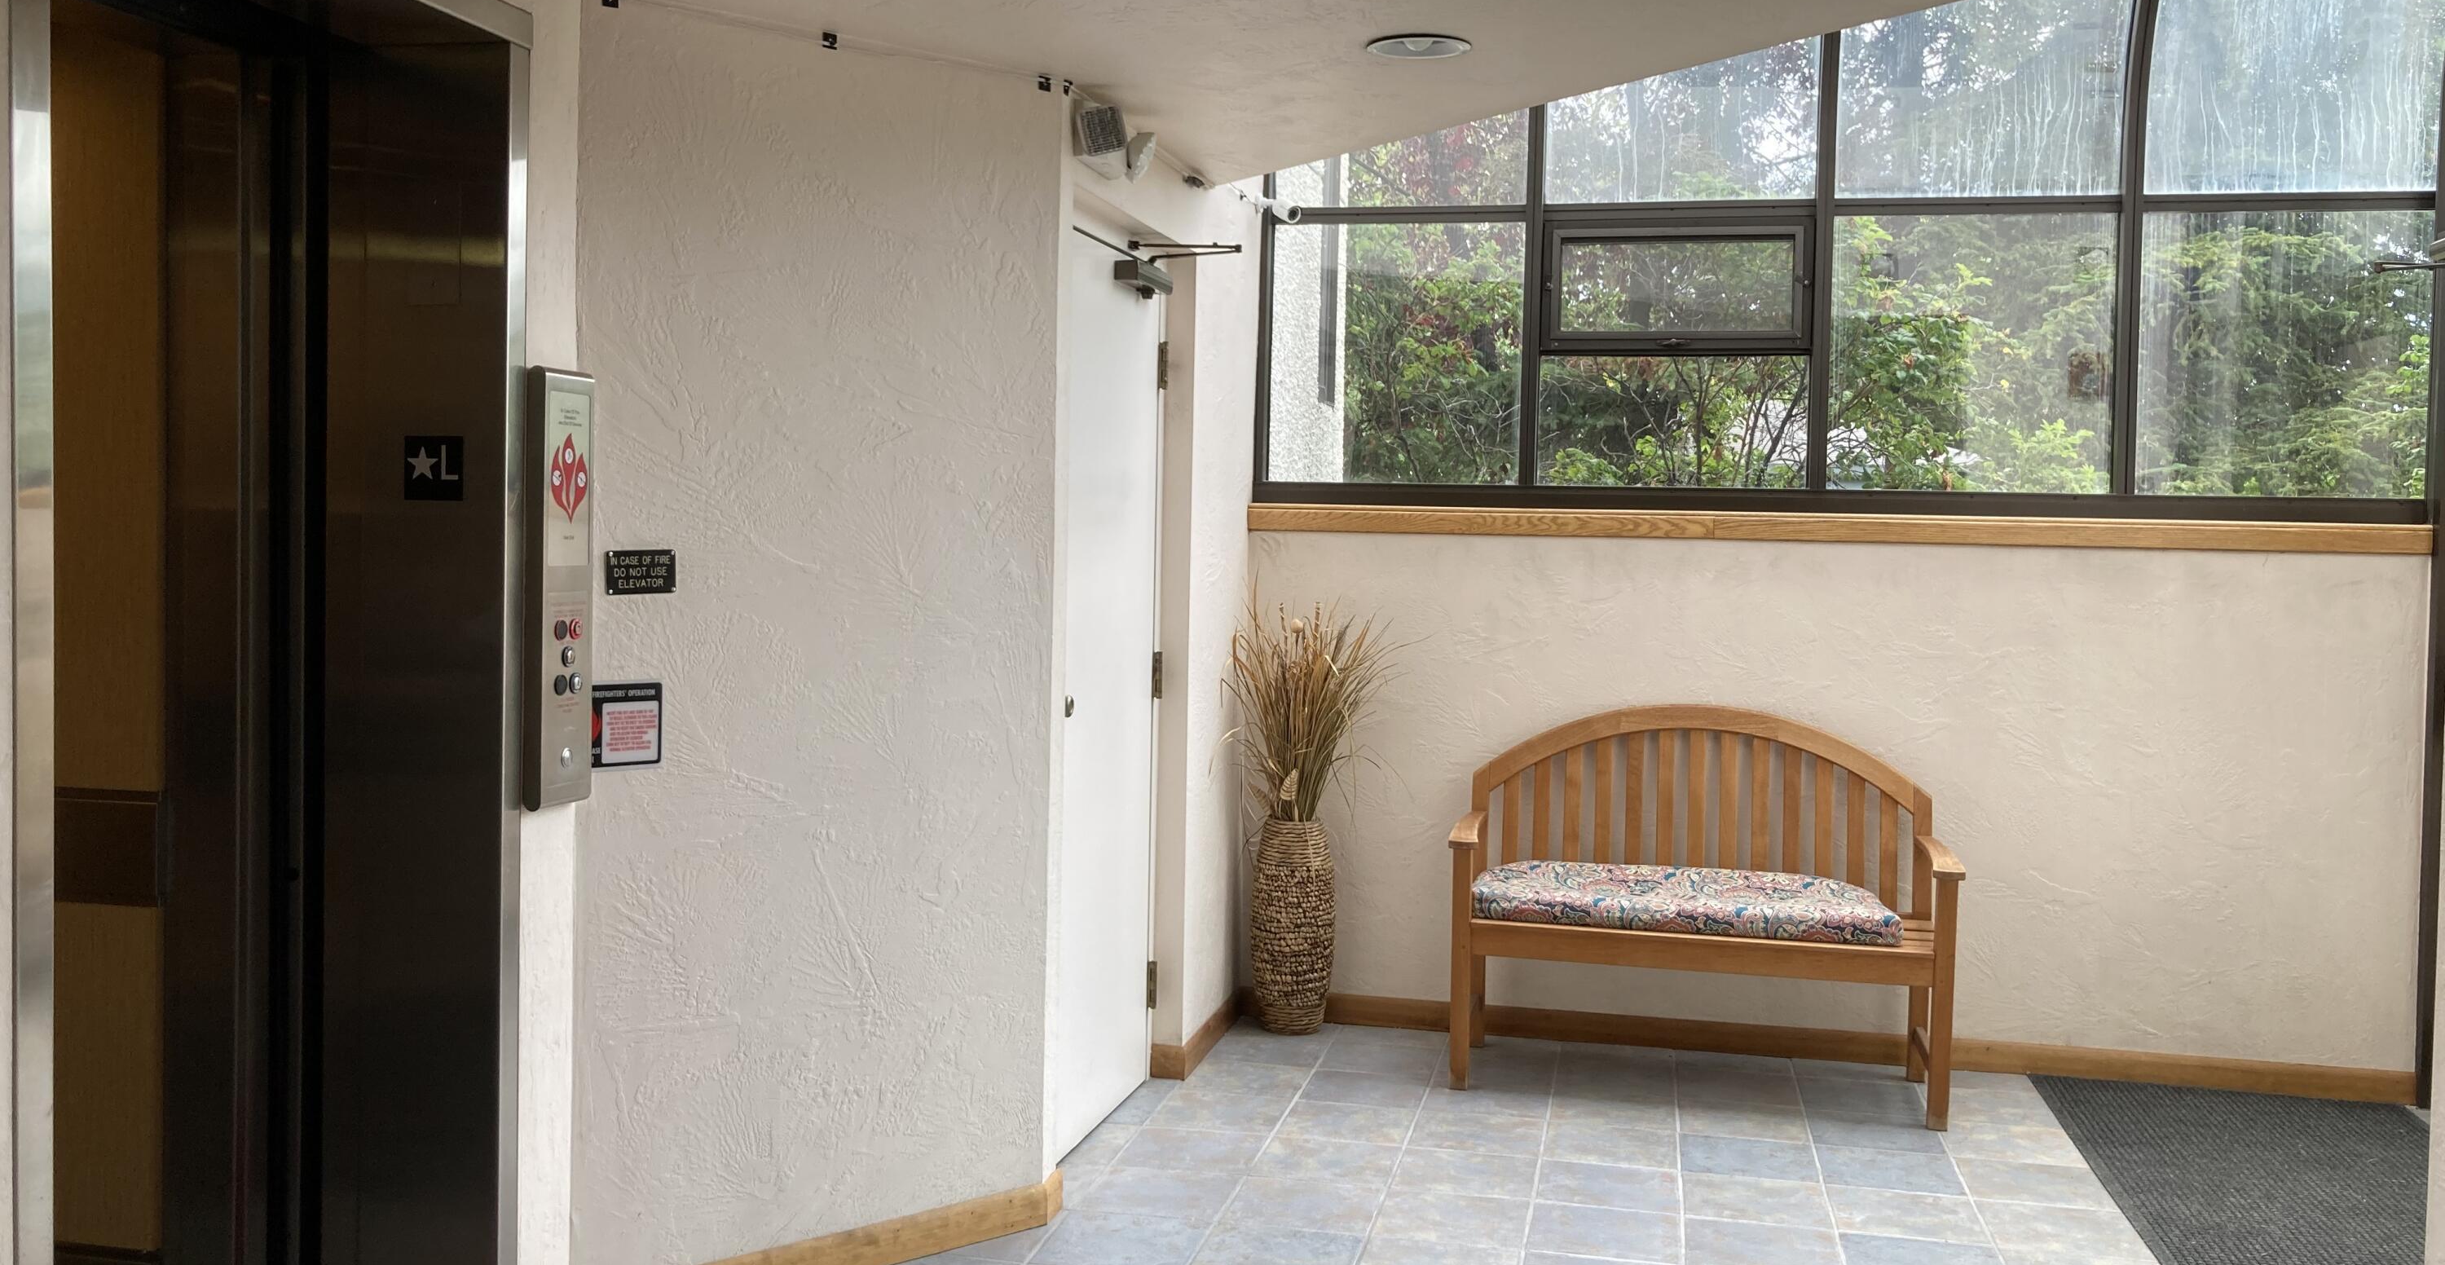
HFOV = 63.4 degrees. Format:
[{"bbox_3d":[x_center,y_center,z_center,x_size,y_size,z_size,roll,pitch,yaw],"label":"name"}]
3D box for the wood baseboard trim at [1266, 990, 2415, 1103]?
[{"bbox_3d":[1.598,1.143,5.516,3.129,0.088,0.022,2,2,12],"label":"wood baseboard trim"}]

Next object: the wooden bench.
[{"bbox_3d":[1.236,0.694,5.162,1.241,0.970,0.585,2,2,12],"label":"wooden bench"}]

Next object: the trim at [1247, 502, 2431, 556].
[{"bbox_3d":[1.610,-0.288,5.466,3.121,0.080,0.040,2,2,12],"label":"trim"}]

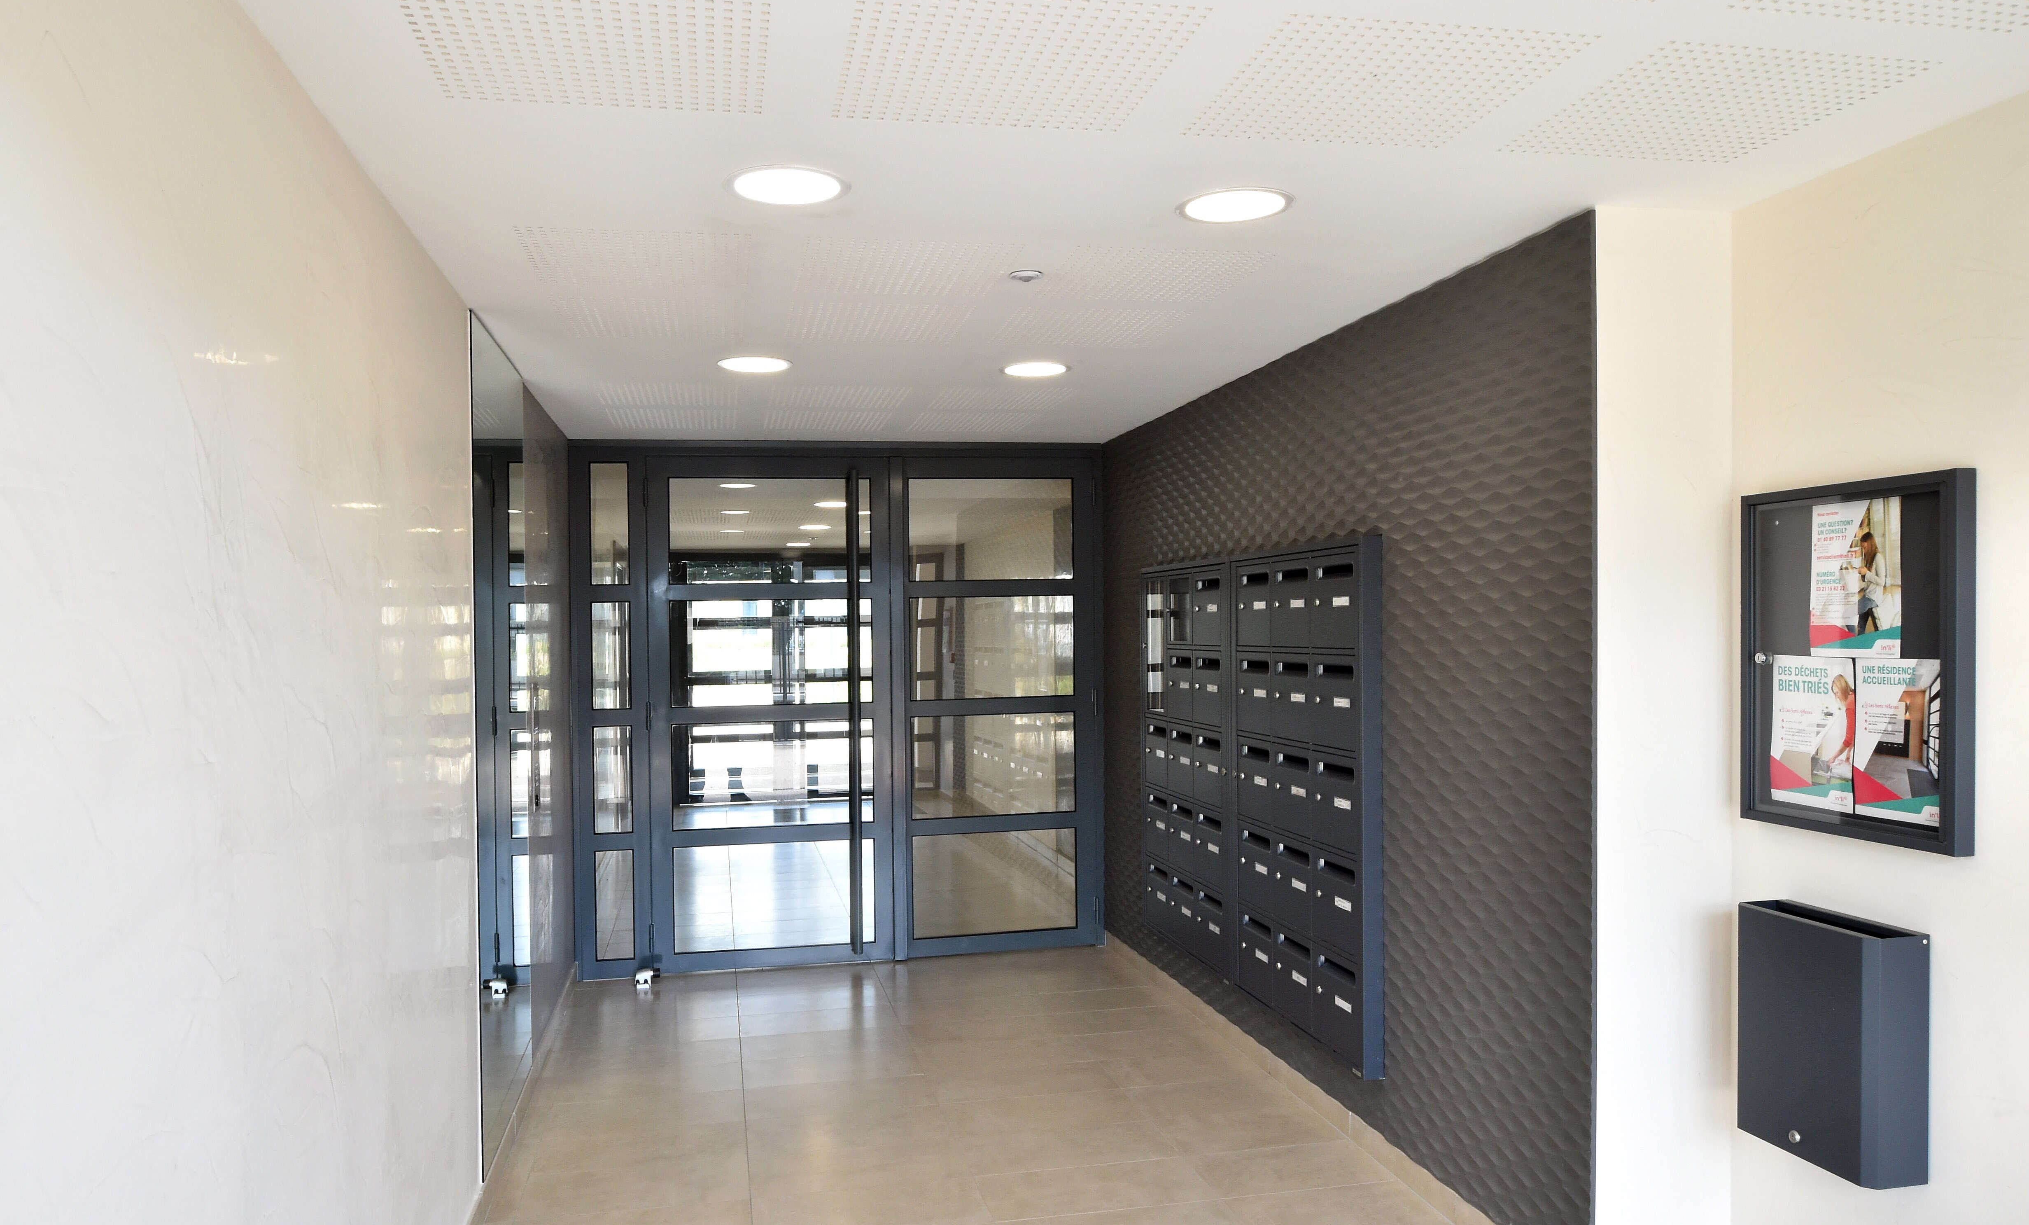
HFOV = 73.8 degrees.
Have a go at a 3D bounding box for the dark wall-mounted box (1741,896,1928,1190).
[{"bbox_3d":[1.561,0.816,2.605,0.125,0.458,0.350,-1,0,-12],"label":"dark wall-mounted box"}]

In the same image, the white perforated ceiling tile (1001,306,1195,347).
[{"bbox_3d":[0.212,-0.828,3.912,0.490,0.015,0.490,-1,0,-12],"label":"white perforated ceiling tile"}]

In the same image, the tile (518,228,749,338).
[{"bbox_3d":[-0.928,-0.815,3.430,0.487,0.013,1.090,-1,0,-12],"label":"tile"}]

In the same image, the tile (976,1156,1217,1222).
[{"bbox_3d":[0.218,1.592,3.720,0.600,0.015,0.300,-1,0,-12],"label":"tile"}]

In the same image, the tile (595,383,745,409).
[{"bbox_3d":[-1.248,-0.793,4.907,0.490,0.015,0.490,-1,0,-12],"label":"tile"}]

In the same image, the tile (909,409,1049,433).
[{"bbox_3d":[-0.176,-0.806,5.709,0.487,0.013,0.487,-1,0,-12],"label":"tile"}]

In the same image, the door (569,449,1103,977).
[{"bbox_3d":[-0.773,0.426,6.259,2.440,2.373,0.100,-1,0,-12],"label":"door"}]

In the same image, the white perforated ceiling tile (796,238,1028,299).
[{"bbox_3d":[-0.265,-0.822,3.215,0.490,0.015,0.490,-1,0,-12],"label":"white perforated ceiling tile"}]

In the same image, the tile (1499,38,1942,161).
[{"bbox_3d":[1.159,-0.851,2.276,0.487,0.013,0.487,-1,0,-12],"label":"tile"}]

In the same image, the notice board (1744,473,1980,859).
[{"bbox_3d":[1.600,0.090,2.593,0.042,0.674,0.505,-1,0,-12],"label":"notice board"}]

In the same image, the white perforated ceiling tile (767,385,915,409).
[{"bbox_3d":[-0.664,-0.805,5.051,0.487,0.013,0.487,-1,0,-12],"label":"white perforated ceiling tile"}]

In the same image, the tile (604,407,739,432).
[{"bbox_3d":[-1.377,-0.788,5.498,0.490,0.015,0.490,-1,0,-12],"label":"tile"}]

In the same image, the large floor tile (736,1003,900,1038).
[{"bbox_3d":[-0.765,1.608,5.297,0.600,0.010,0.300,-1,0,-12],"label":"large floor tile"}]

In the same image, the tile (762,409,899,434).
[{"bbox_3d":[-0.781,-0.799,5.615,0.490,0.015,0.490,-1,0,-12],"label":"tile"}]

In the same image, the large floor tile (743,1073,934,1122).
[{"bbox_3d":[-0.575,1.599,4.446,0.600,0.010,0.300,-1,0,-12],"label":"large floor tile"}]

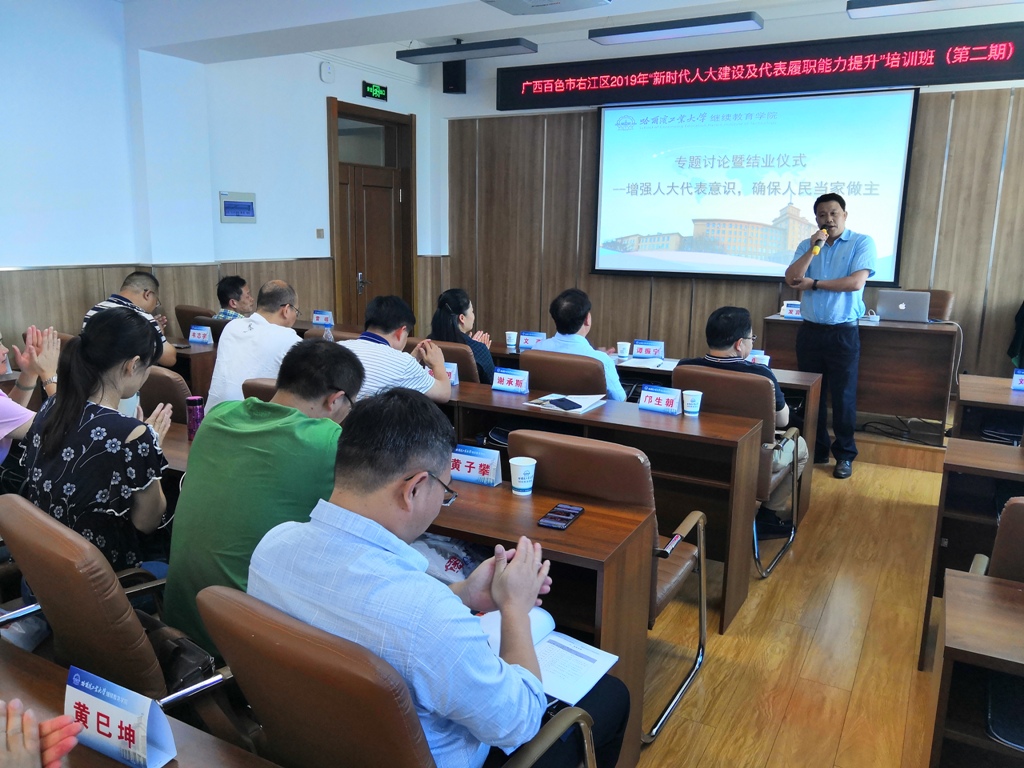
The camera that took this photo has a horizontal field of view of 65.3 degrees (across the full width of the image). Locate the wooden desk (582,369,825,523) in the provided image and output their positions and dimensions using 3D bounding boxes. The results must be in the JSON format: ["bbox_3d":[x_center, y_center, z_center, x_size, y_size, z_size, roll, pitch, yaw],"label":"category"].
[{"bbox_3d":[1.030,0.286,4.450,1.200,0.756,0.410,7,13,28],"label":"wooden desk"}]

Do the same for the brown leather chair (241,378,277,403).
[{"bbox_3d":[-0.676,0.397,3.281,0.566,0.914,0.646,7,13,27],"label":"brown leather chair"}]

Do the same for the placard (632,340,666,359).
[{"bbox_3d":[0.799,-0.196,4.653,0.175,0.104,0.060,5,12,20],"label":"placard"}]

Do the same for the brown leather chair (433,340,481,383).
[{"bbox_3d":[-0.235,0.184,4.377,0.566,0.914,0.646,7,13,27],"label":"brown leather chair"}]

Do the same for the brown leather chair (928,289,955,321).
[{"bbox_3d":[2.963,-0.213,5.966,0.550,0.920,0.620,12,15,43],"label":"brown leather chair"}]

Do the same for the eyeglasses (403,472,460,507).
[{"bbox_3d":[-0.183,0.167,1.359,0.139,0.045,0.144,7,-23,27],"label":"eyeglasses"}]

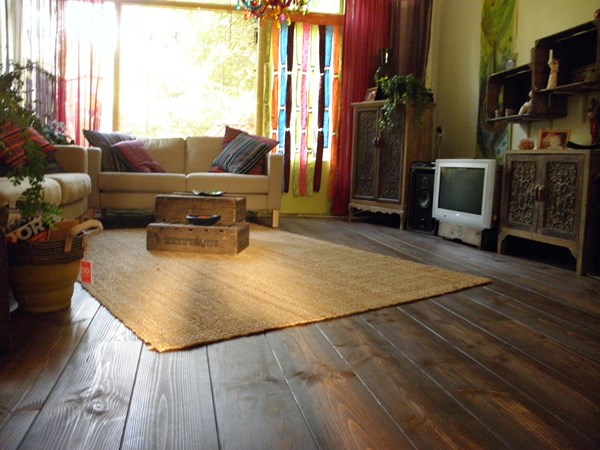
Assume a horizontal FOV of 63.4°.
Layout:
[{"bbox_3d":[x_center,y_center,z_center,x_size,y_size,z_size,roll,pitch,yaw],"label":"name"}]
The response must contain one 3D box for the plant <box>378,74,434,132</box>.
[{"bbox_3d":[0.987,-1.110,4.573,0.380,0.500,0.440,-3,8,-32],"label":"plant"}]

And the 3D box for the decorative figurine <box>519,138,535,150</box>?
[{"bbox_3d":[1.496,-0.530,3.205,0.095,0.078,0.100,0,7,-13],"label":"decorative figurine"}]

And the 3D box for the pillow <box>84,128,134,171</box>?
[{"bbox_3d":[-1.705,-0.659,4.378,0.470,0.420,0.160,-3,-10,-33],"label":"pillow"}]

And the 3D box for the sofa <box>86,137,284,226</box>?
[{"bbox_3d":[-1.054,-0.427,4.561,1.635,0.800,0.930,0,7,-13],"label":"sofa"}]

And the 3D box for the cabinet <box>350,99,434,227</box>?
[{"bbox_3d":[0.892,-0.584,4.811,0.370,1.155,0.790,-3,8,-32],"label":"cabinet"}]

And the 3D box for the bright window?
[{"bbox_3d":[-1.121,-1.513,4.981,1.404,1.337,0.080,0,7,-13],"label":"bright window"}]

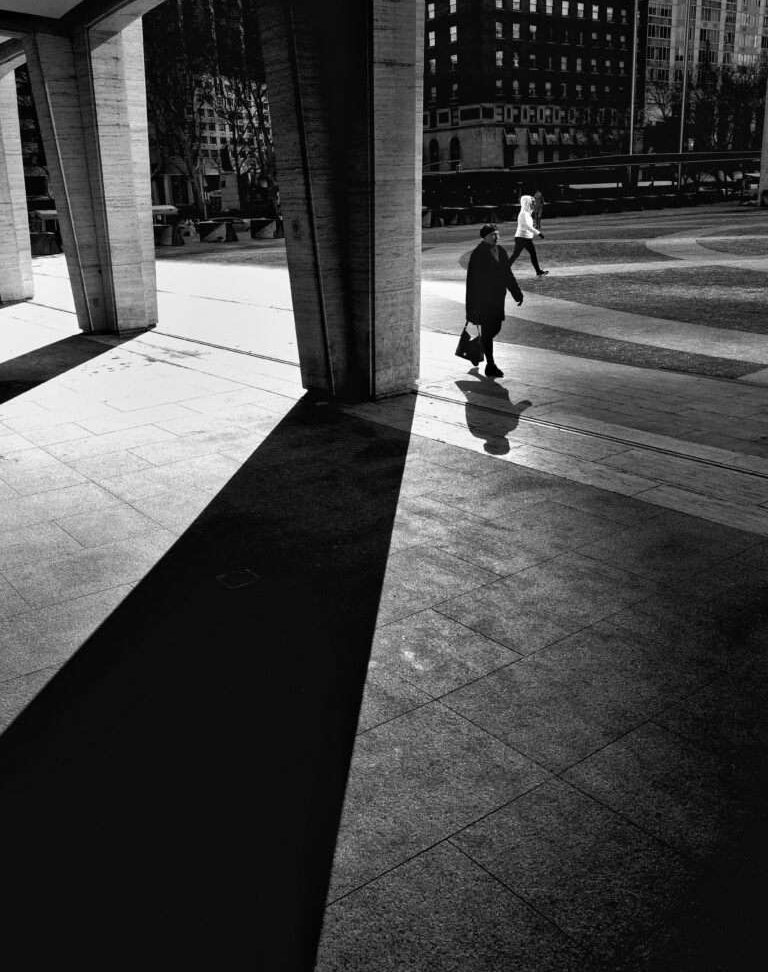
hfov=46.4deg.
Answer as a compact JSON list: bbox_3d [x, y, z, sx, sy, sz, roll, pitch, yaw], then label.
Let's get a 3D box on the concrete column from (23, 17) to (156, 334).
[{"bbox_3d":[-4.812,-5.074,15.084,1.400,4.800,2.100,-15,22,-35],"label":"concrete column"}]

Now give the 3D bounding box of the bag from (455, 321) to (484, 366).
[{"bbox_3d":[1.003,-1.669,10.387,0.360,0.430,0.130,11,22,37],"label":"bag"}]

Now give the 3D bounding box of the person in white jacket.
[{"bbox_3d":[3.237,-5.673,20.248,0.950,1.700,0.500,-2,18,3],"label":"person in white jacket"}]

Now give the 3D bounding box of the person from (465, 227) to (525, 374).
[{"bbox_3d":[1.258,-2.164,10.431,0.550,1.690,0.600,11,22,37],"label":"person"}]

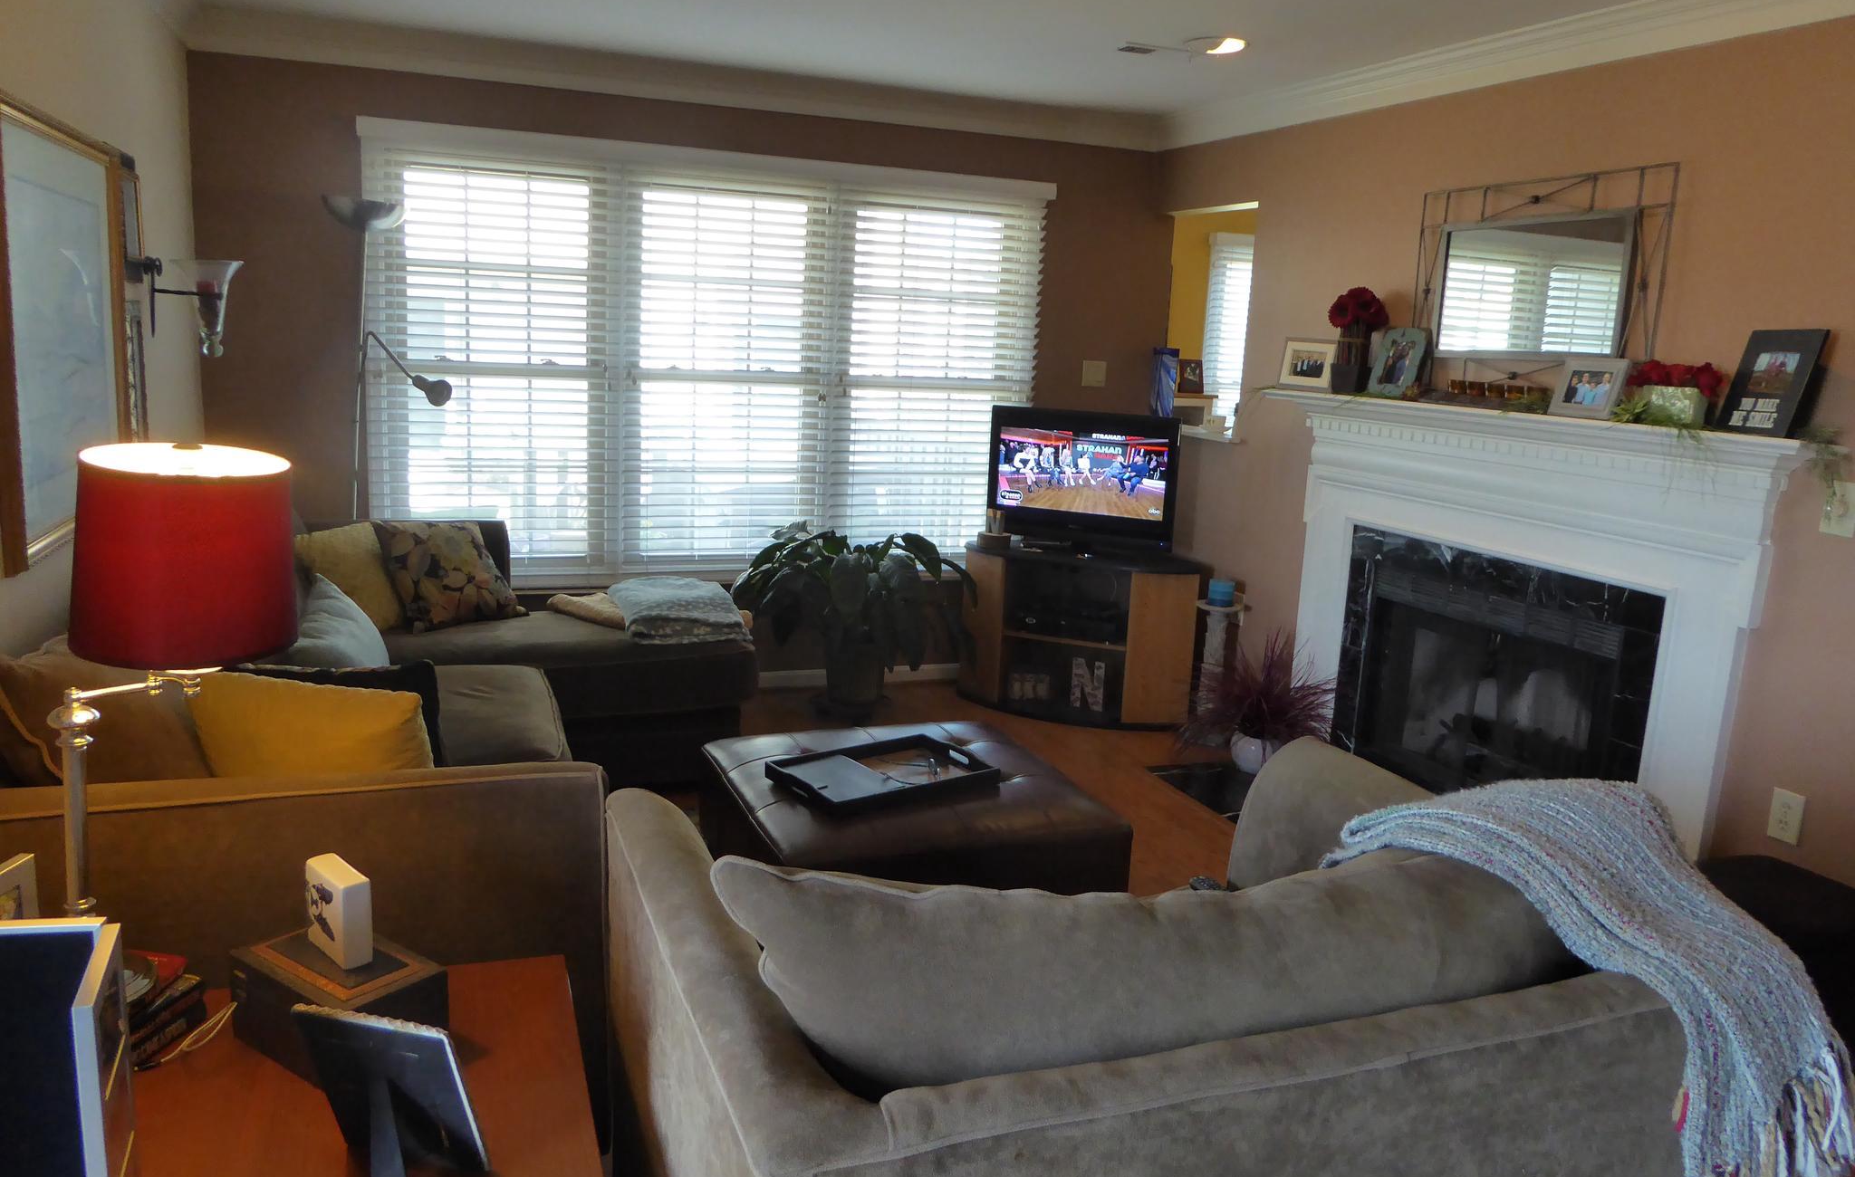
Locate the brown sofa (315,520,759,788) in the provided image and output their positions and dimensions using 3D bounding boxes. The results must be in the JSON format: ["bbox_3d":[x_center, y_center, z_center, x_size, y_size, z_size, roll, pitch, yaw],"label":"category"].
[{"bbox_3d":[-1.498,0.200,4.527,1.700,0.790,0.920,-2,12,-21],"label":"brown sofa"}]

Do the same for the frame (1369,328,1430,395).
[{"bbox_3d":[1.482,-0.709,4.240,0.035,0.220,0.170,15,5,-23],"label":"frame"}]

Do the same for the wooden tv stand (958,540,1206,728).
[{"bbox_3d":[0.633,0.187,5.505,0.980,0.635,0.520,8,12,23],"label":"wooden tv stand"}]

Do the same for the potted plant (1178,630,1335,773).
[{"bbox_3d":[1.173,0.404,4.809,0.530,0.510,0.500,-2,12,-21],"label":"potted plant"}]

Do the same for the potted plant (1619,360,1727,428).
[{"bbox_3d":[1.859,-0.482,3.325,0.170,0.172,0.280,-2,12,-21],"label":"potted plant"}]

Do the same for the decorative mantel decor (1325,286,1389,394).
[{"bbox_3d":[1.427,-0.814,4.420,0.190,0.350,0.200,-2,12,-21],"label":"decorative mantel decor"}]

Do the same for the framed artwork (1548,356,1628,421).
[{"bbox_3d":[1.751,-0.529,3.536,0.030,0.167,0.207,13,6,-23],"label":"framed artwork"}]

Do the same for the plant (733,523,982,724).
[{"bbox_3d":[-0.271,0.133,5.164,0.920,0.790,0.820,-2,12,-21],"label":"plant"}]

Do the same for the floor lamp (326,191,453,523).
[{"bbox_3d":[-1.918,-0.418,4.767,0.430,1.870,0.300,-2,12,-21],"label":"floor lamp"}]

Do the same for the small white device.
[{"bbox_3d":[-0.769,0.419,1.750,0.119,0.114,0.042,13,15,43],"label":"small white device"}]

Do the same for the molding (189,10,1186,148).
[{"bbox_3d":[-0.709,-1.882,5.047,3.720,0.120,0.130,-2,12,-21],"label":"molding"}]

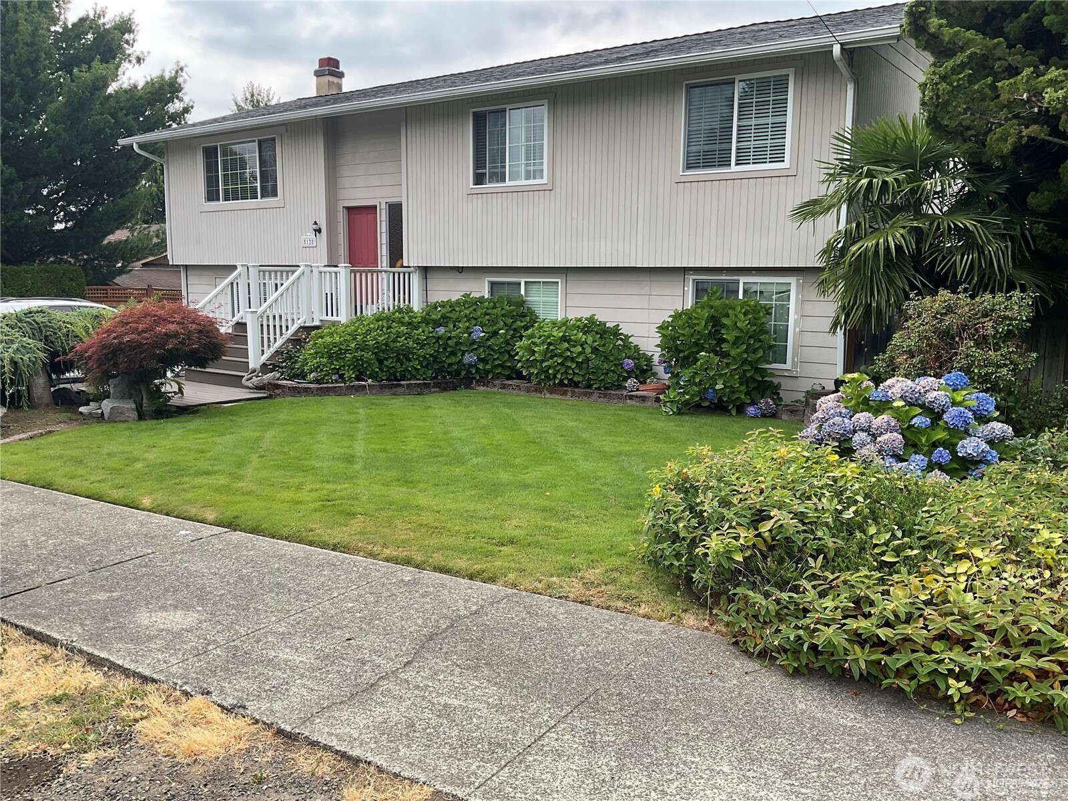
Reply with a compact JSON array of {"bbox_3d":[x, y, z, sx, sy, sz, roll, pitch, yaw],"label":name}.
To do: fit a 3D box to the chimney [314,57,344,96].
[{"bbox_3d":[-5.234,-8.162,22.885,0.540,1.050,0.540,6,10,36],"label":"chimney"}]

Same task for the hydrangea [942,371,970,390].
[{"bbox_3d":[2.923,-0.139,6.200,0.190,0.140,0.185,4,9,25],"label":"hydrangea"}]

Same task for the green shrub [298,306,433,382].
[{"bbox_3d":[-2.536,-0.897,13.493,2.000,1.100,1.500,-1,8,-11],"label":"green shrub"}]

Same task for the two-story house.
[{"bbox_3d":[0.293,-4.024,18.220,15.700,6.250,9.600,6,10,35],"label":"two-story house"}]

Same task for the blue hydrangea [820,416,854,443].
[{"bbox_3d":[1.881,0.181,5.550,0.200,0.155,0.200,3,9,19],"label":"blue hydrangea"}]

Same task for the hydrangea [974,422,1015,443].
[{"bbox_3d":[3.037,0.209,5.900,0.250,0.145,0.200,5,9,27],"label":"hydrangea"}]

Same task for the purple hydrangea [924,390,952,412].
[{"bbox_3d":[2.708,0.006,6.000,0.180,0.145,0.175,4,9,24],"label":"purple hydrangea"}]

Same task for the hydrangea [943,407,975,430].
[{"bbox_3d":[2.613,0.110,5.500,0.190,0.145,0.190,4,10,25],"label":"hydrangea"}]

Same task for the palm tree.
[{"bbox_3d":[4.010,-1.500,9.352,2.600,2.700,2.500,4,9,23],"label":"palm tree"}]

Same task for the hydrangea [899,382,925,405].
[{"bbox_3d":[2.426,-0.048,5.750,0.170,0.145,0.170,4,9,23],"label":"hydrangea"}]

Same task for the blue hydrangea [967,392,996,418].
[{"bbox_3d":[2.824,0.026,5.650,0.185,0.160,0.185,4,10,27],"label":"blue hydrangea"}]

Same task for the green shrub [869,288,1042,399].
[{"bbox_3d":[3.847,-0.178,8.246,1.500,1.500,1.250,4,9,25],"label":"green shrub"}]

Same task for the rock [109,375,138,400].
[{"bbox_3d":[-5.144,-0.157,11.200,0.360,0.360,0.320,-3,9,-25],"label":"rock"}]

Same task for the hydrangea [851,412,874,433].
[{"bbox_3d":[2.171,0.143,5.900,0.160,0.140,0.155,4,8,20],"label":"hydrangea"}]

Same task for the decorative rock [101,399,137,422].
[{"bbox_3d":[-5.084,0.110,10.966,0.380,0.250,0.320,-6,11,-37],"label":"decorative rock"}]

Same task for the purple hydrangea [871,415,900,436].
[{"bbox_3d":[2.164,0.156,5.500,0.175,0.140,0.175,4,9,22],"label":"purple hydrangea"}]

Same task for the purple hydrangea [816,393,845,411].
[{"bbox_3d":[1.940,0.022,5.850,0.180,0.145,0.180,3,9,18],"label":"purple hydrangea"}]

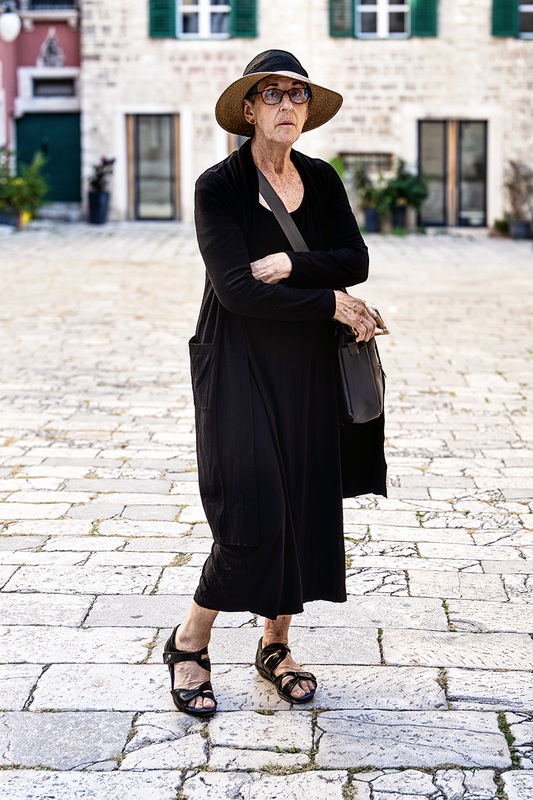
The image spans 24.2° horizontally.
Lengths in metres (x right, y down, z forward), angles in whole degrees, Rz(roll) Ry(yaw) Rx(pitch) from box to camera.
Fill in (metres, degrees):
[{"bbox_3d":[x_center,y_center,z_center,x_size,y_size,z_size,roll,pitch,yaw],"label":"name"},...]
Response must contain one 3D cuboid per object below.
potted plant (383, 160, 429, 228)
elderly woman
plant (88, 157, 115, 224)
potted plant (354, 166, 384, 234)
[{"bbox_3d":[2.547,-3.766,22.800,0.820,1.300,0.780,-1,12,-4],"label":"potted plant"},{"bbox_3d":[0.016,-0.054,3.290,0.520,1.690,0.430,-4,12,-18],"label":"elderly woman"},{"bbox_3d":[-3.117,-3.957,23.500,0.480,1.230,0.470,-1,12,-4],"label":"plant"},{"bbox_3d":[1.879,-3.693,22.800,0.540,1.230,0.520,-1,12,-4],"label":"potted plant"}]

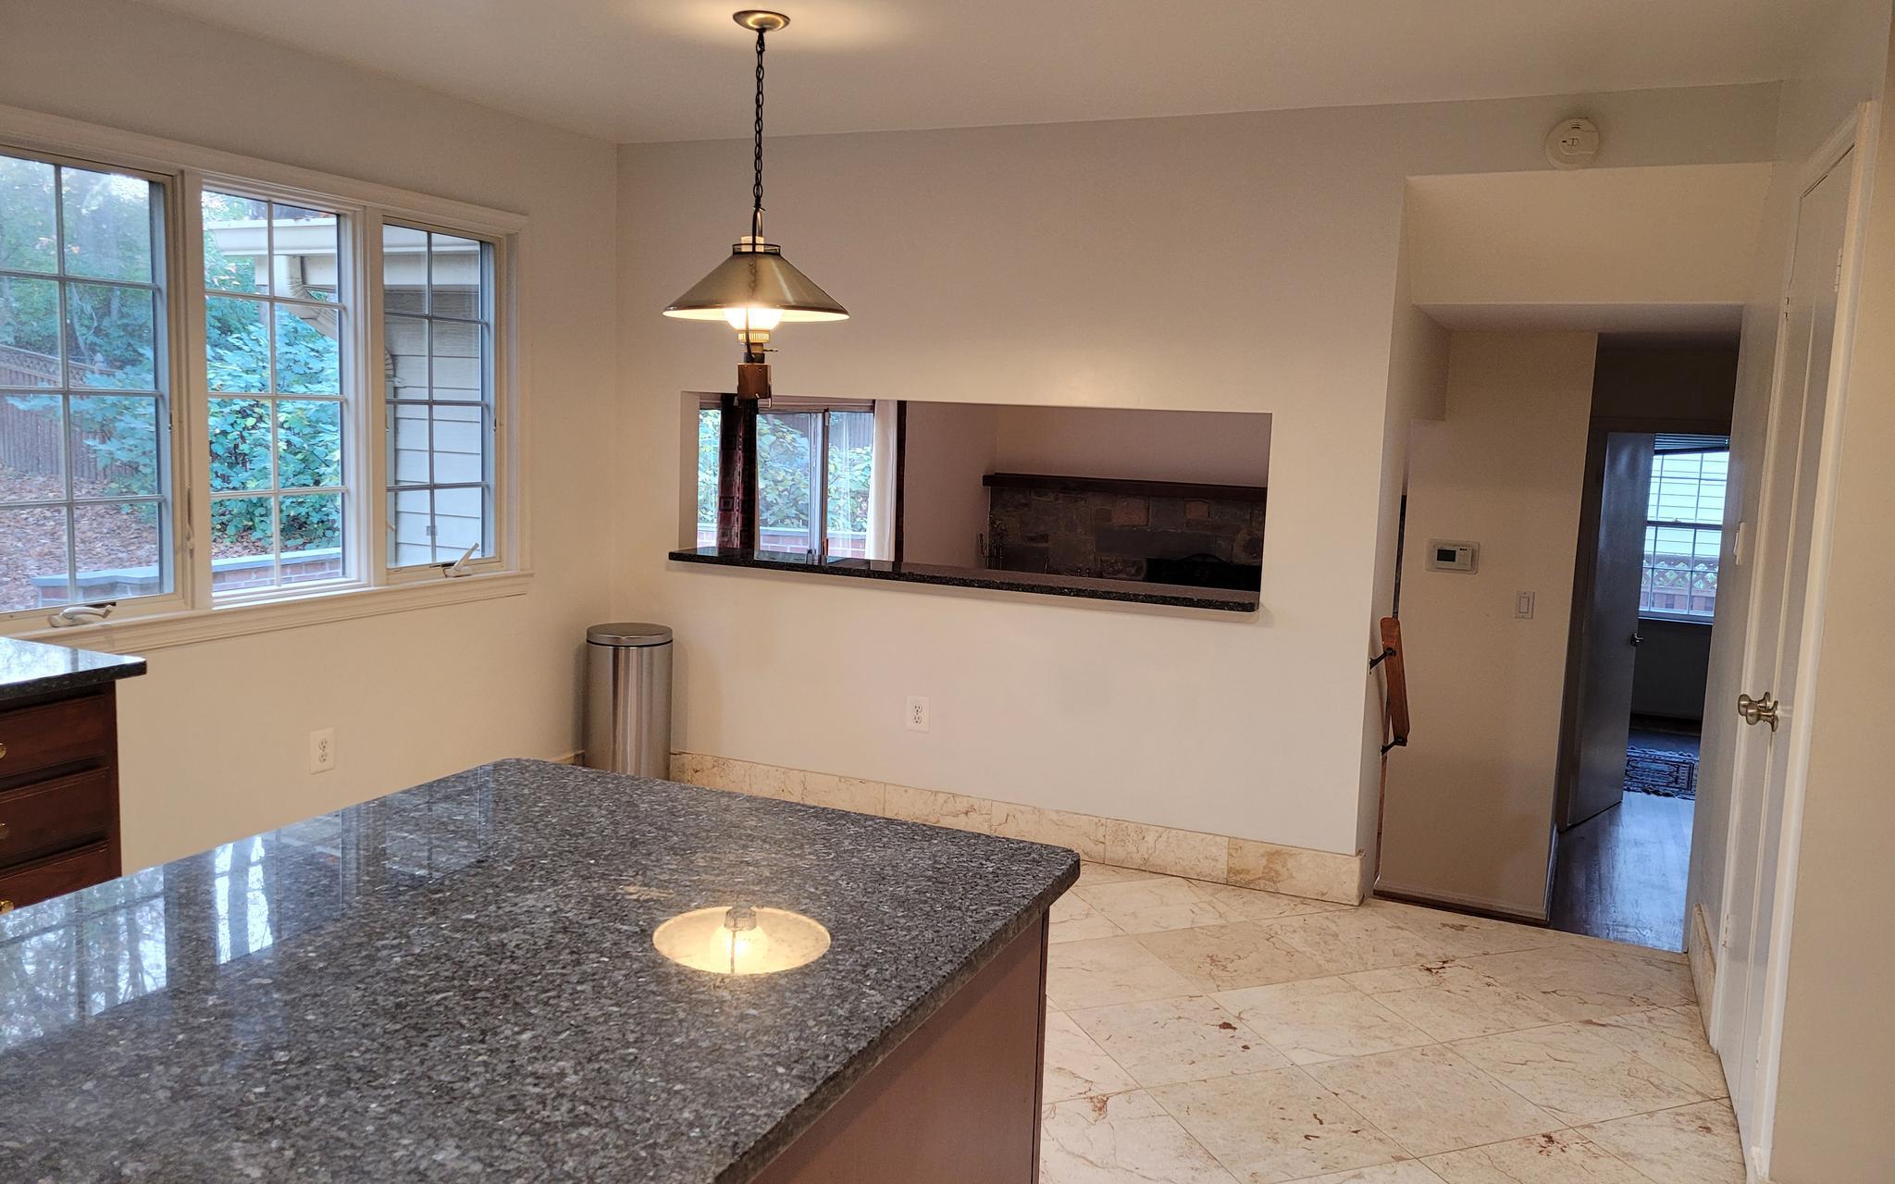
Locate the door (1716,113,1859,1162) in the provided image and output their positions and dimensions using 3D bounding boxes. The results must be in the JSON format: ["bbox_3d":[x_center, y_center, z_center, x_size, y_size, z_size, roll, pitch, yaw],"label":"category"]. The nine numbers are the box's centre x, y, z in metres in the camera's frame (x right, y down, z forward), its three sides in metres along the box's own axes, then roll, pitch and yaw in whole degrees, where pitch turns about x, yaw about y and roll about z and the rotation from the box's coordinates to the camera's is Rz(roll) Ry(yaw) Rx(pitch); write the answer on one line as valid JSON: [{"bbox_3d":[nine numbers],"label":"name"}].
[{"bbox_3d":[1.780,0.141,3.002,0.040,2.014,0.741,5,7,23],"label":"door"}]

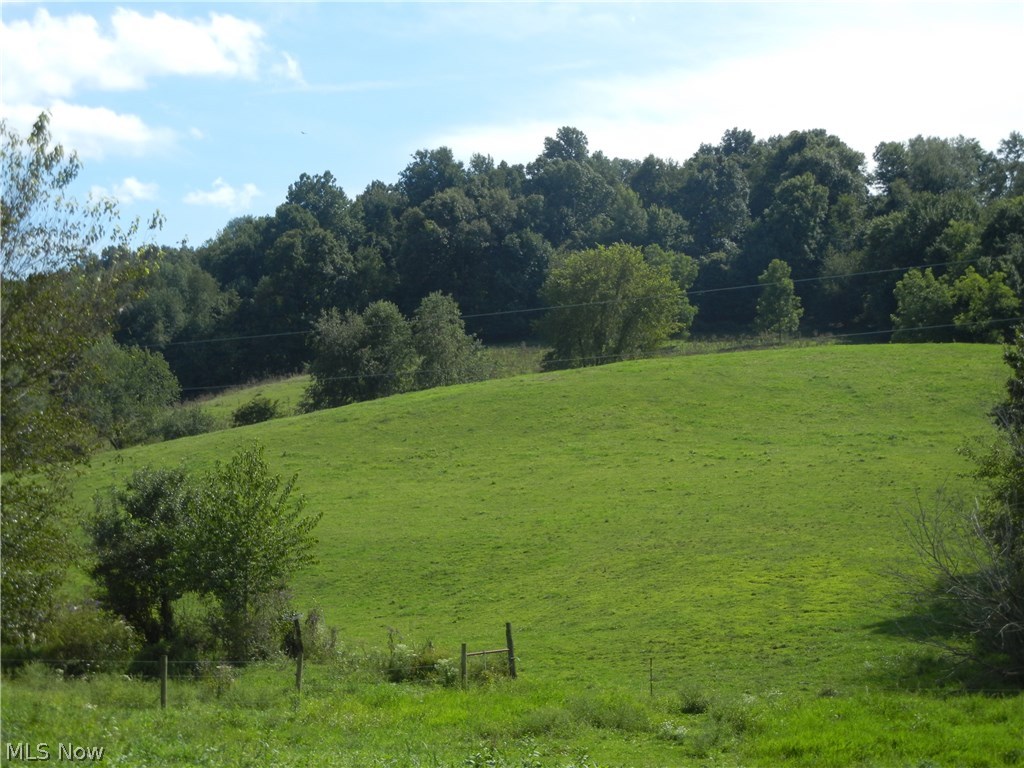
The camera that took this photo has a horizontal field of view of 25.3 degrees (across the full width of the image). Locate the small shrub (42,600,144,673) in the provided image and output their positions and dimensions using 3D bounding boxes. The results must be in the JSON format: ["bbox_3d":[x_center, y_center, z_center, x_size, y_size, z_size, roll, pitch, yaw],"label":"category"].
[{"bbox_3d":[-9.900,6.001,53.500,2.443,1.738,2.076,0,-2,0],"label":"small shrub"}]

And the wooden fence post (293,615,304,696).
[{"bbox_3d":[-4.640,5.922,49.500,0.150,1.739,0.150,0,-2,0],"label":"wooden fence post"}]

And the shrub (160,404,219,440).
[{"bbox_3d":[-21.238,2.535,150.000,3.819,2.371,3.247,0,-2,0],"label":"shrub"}]

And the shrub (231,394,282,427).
[{"bbox_3d":[-17.050,1.802,152.000,3.470,2.202,2.950,0,-2,0],"label":"shrub"}]

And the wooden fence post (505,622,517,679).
[{"bbox_3d":[-0.034,6.084,52.000,0.135,1.278,0.135,-6,-2,0],"label":"wooden fence post"}]

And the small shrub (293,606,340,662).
[{"bbox_3d":[-4.678,5.994,54.500,1.148,1.340,1.034,0,-2,0],"label":"small shrub"}]

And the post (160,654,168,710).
[{"bbox_3d":[-7.323,6.290,48.000,0.125,1.180,0.125,0,-2,0],"label":"post"}]

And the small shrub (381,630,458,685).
[{"bbox_3d":[-2.091,6.184,51.500,1.764,1.221,1.323,0,-2,0],"label":"small shrub"}]

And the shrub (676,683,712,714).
[{"bbox_3d":[3.785,6.579,47.500,0.709,0.626,0.638,0,-2,0],"label":"shrub"}]

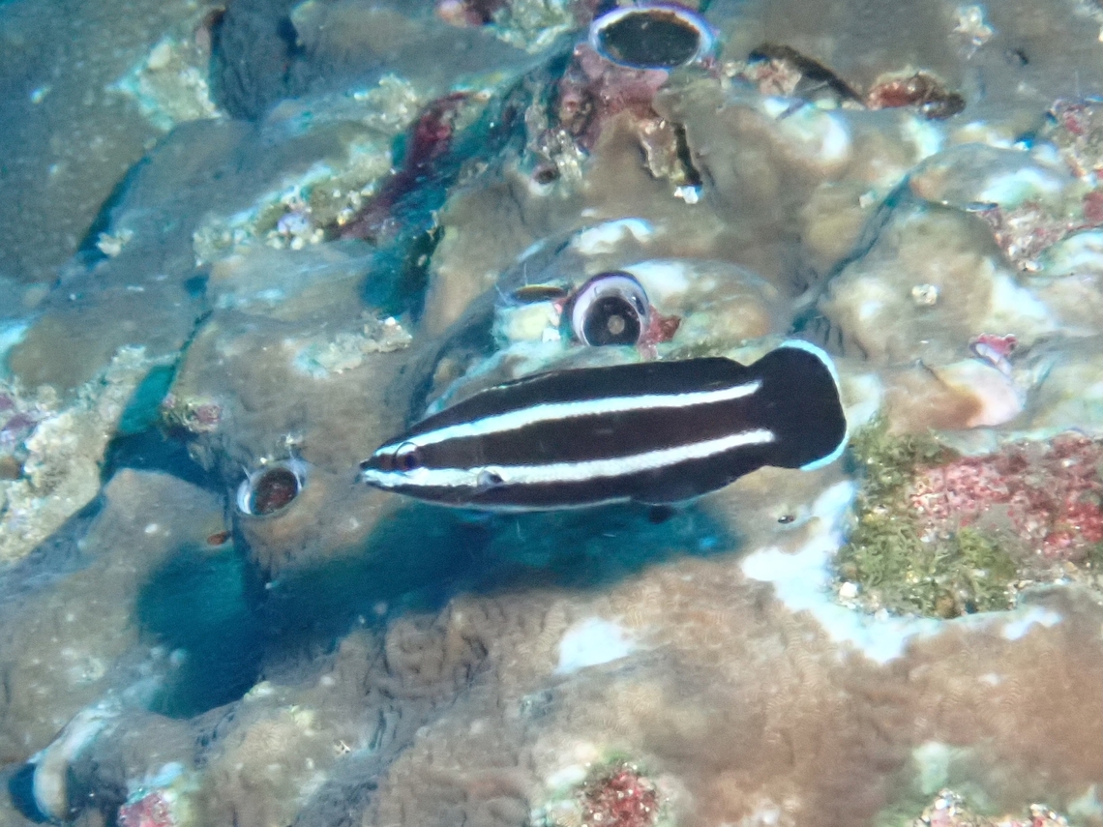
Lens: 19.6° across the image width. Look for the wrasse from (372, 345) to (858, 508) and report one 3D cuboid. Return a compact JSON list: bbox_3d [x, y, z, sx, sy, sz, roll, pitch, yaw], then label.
[{"bbox_3d":[0.007,0.004,0.434,0.067,0.020,0.009,-8,15,-2],"label":"wrasse"}]

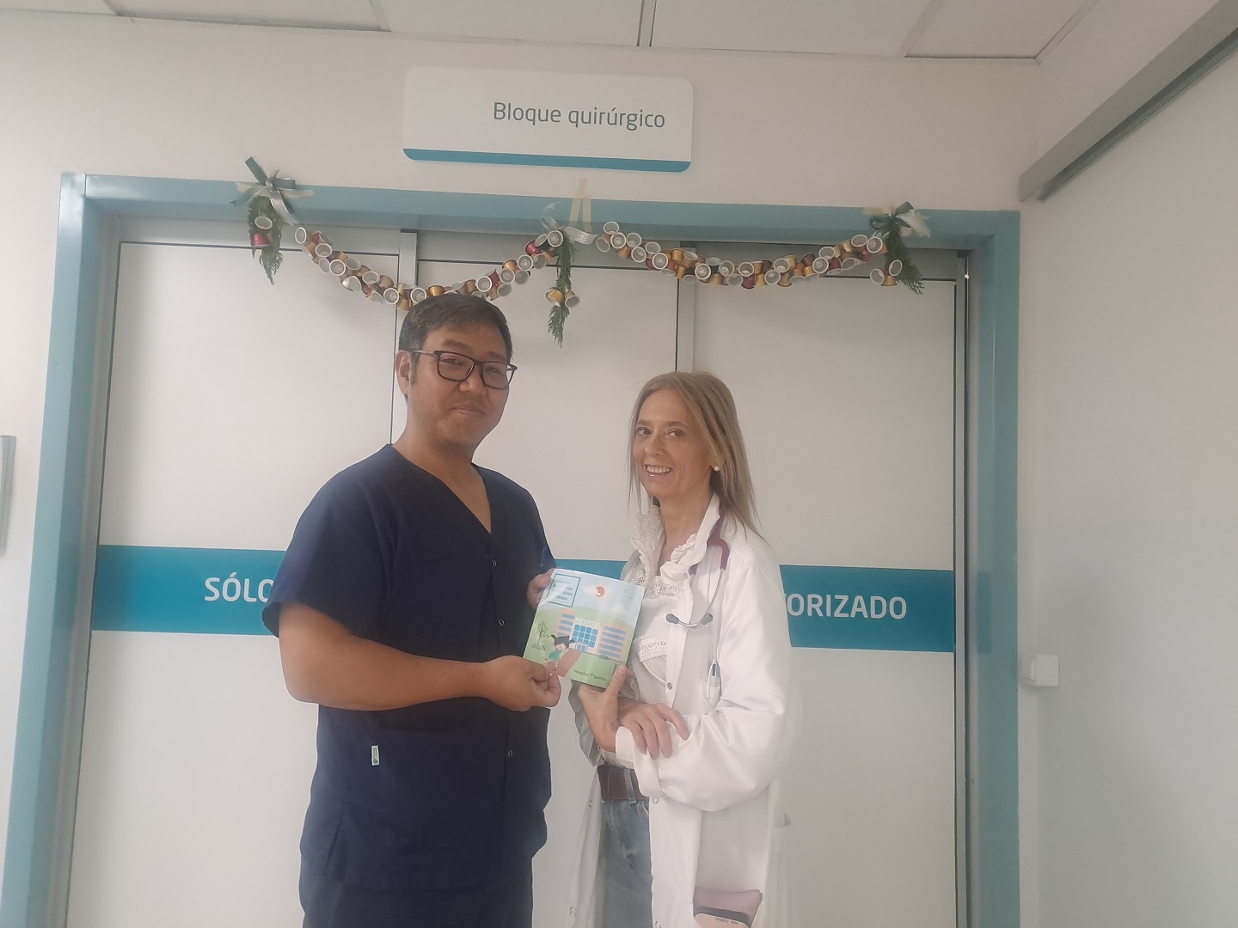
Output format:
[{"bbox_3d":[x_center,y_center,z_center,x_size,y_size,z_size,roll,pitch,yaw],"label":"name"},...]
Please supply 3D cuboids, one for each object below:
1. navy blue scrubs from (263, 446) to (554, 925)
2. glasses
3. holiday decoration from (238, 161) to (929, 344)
[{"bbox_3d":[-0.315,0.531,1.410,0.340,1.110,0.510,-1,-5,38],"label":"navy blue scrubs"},{"bbox_3d":[-0.255,-0.147,1.408,0.143,0.047,0.145,7,2,-36],"label":"glasses"},{"bbox_3d":[-0.073,-0.454,1.992,1.540,0.390,0.080,2,-4,-2],"label":"holiday decoration"}]

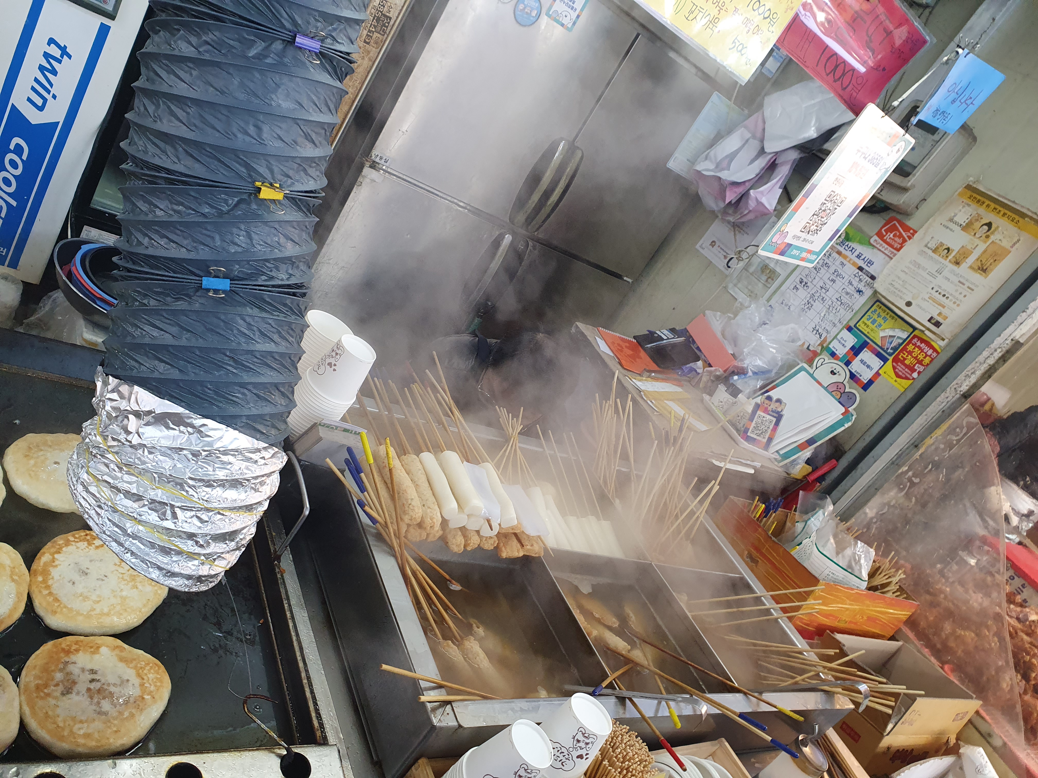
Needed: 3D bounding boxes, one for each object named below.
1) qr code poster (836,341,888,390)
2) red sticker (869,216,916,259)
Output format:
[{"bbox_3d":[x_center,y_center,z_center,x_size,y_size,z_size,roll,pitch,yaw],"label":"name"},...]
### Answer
[{"bbox_3d":[0.981,-0.065,2.202,0.008,0.110,0.108,17,28,-37],"label":"qr code poster"},{"bbox_3d":[1.072,-0.431,2.228,0.008,0.100,0.116,17,28,-37],"label":"red sticker"}]

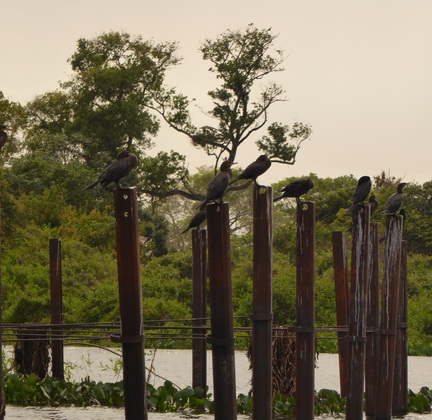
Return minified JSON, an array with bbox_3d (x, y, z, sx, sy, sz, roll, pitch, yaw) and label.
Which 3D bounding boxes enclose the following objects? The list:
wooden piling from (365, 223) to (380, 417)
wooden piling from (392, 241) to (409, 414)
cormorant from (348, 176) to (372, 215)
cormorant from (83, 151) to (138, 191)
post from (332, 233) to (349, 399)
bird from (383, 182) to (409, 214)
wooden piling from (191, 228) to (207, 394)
[{"bbox_3d":[1.957,1.373,50.500,0.170,2.430,0.170,0,-1,18],"label":"wooden piling"},{"bbox_3d":[2.310,1.473,50.500,0.170,2.205,0.170,0,-1,18],"label":"wooden piling"},{"bbox_3d":[1.697,-0.170,47.500,0.170,0.450,0.340,-1,-2,37],"label":"cormorant"},{"bbox_3d":[-0.926,-0.338,35.500,0.470,0.360,0.160,0,-1,-3],"label":"cormorant"},{"bbox_3d":[1.769,1.501,57.000,0.170,2.417,0.170,-2,-1,18],"label":"post"},{"bbox_3d":[2.175,-0.127,49.000,0.360,0.410,0.160,1,-1,-30],"label":"bird"},{"bbox_3d":[-0.225,1.461,56.000,0.170,2.374,0.170,-1,-1,18],"label":"wooden piling"}]

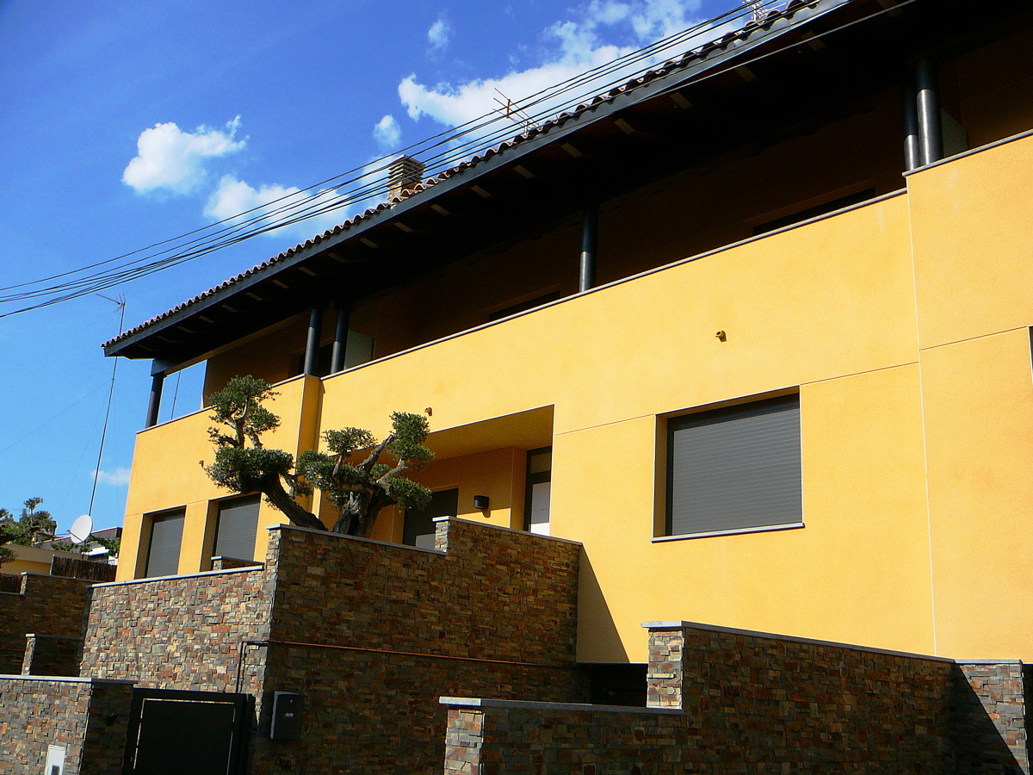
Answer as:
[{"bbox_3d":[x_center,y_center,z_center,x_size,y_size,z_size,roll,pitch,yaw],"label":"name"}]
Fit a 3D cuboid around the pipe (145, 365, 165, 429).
[{"bbox_3d":[-7.160,0.295,20.736,0.189,1.154,0.189,18,-22,-40],"label":"pipe"}]

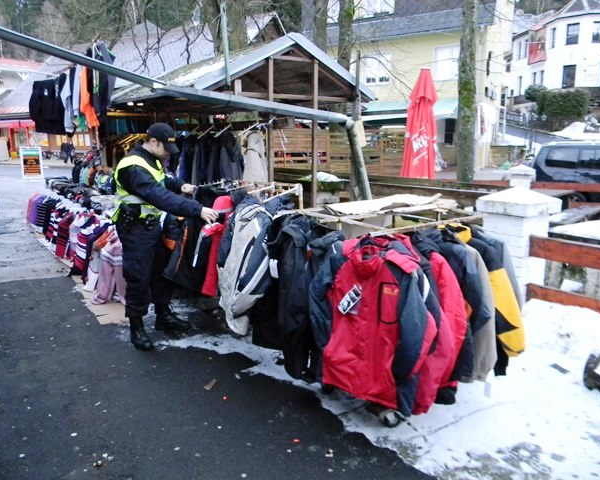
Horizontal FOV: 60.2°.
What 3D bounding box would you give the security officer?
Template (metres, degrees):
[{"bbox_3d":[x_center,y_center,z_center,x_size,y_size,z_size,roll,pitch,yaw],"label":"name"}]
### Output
[{"bbox_3d":[-1.090,-0.055,4.270,0.800,1.800,0.600,2,11,8],"label":"security officer"}]

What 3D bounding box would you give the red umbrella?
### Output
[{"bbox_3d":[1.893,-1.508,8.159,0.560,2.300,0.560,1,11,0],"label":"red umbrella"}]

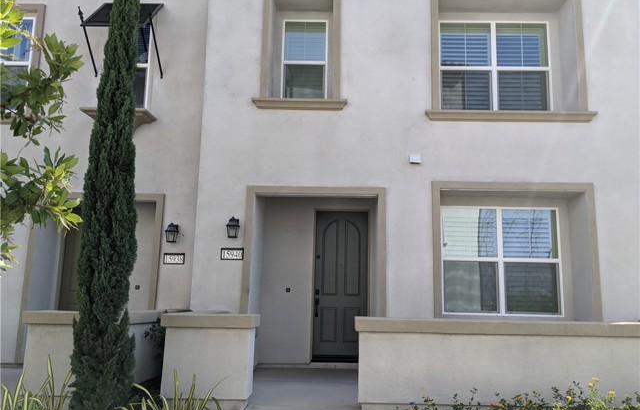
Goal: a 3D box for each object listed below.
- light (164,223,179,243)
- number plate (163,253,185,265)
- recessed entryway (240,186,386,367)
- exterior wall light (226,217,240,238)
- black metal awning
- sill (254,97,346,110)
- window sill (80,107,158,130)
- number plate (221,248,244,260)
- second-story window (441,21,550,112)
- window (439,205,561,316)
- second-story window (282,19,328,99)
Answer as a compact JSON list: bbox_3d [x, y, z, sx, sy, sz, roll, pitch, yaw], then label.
[{"bbox_3d":[-2.359,0.445,7.940,0.175,0.305,0.210,1,-9,1],"label":"light"},{"bbox_3d":[-2.328,0.863,7.969,0.332,0.180,0.030,1,-9,1],"label":"number plate"},{"bbox_3d":[-0.073,1.157,7.742,2.083,2.715,1.010,1,-9,1],"label":"recessed entryway"},{"bbox_3d":[-1.262,0.334,7.303,0.175,0.305,0.210,1,-9,1],"label":"exterior wall light"},{"bbox_3d":[-3.233,-2.882,8.208,1.155,1.375,0.760,1,-9,1],"label":"black metal awning"},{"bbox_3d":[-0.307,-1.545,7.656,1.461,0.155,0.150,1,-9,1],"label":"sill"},{"bbox_3d":[-3.240,-1.359,8.079,1.030,0.255,0.540,1,-9,1],"label":"window sill"},{"bbox_3d":[-1.286,0.726,7.338,0.331,0.180,0.030,1,-9,1],"label":"number plate"},{"bbox_3d":[2.911,-2.270,8.328,1.855,1.670,0.100,1,-9,1],"label":"second-story window"},{"bbox_3d":[2.842,0.881,7.833,1.856,1.690,0.100,1,-9,1],"label":"window"},{"bbox_3d":[-0.258,-2.385,8.409,0.765,1.510,0.100,1,-9,1],"label":"second-story window"}]

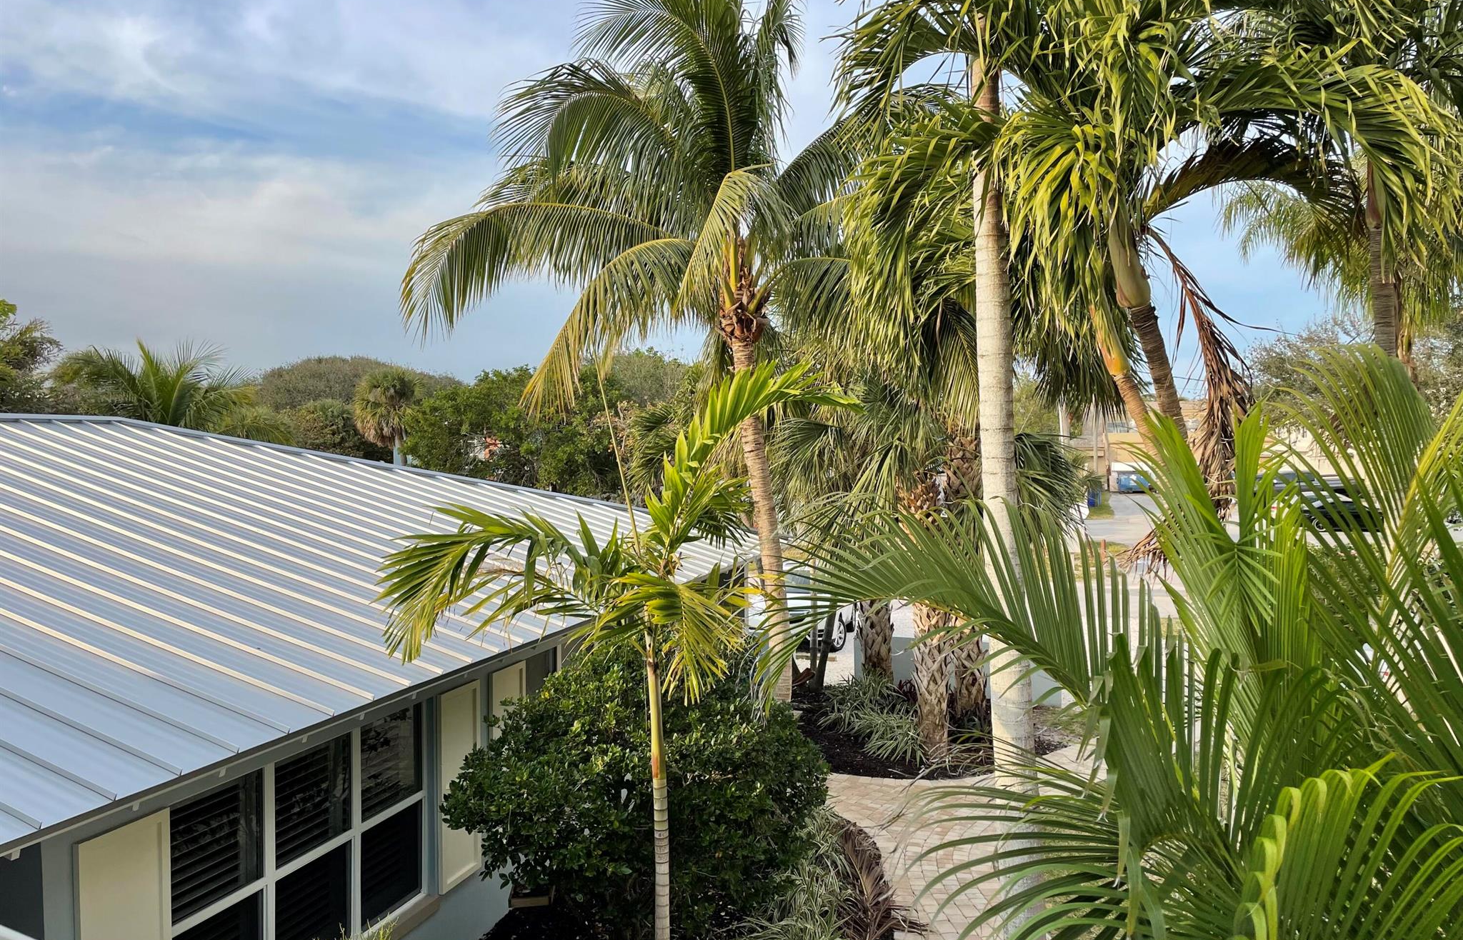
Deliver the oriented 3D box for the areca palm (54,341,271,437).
[{"bbox_3d":[-15.560,-0.300,30.000,5.800,6.300,5.500,0,2,0],"label":"areca palm"}]

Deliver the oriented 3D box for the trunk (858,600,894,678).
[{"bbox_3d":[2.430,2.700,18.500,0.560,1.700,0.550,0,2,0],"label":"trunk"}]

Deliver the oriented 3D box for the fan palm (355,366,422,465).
[{"bbox_3d":[-15.050,-1.100,48.000,3.100,6.600,3.100,0,2,0],"label":"fan palm"}]

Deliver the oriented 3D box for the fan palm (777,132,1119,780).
[{"bbox_3d":[2.870,-0.400,14.800,4.400,8.200,4.300,0,2,0],"label":"fan palm"}]

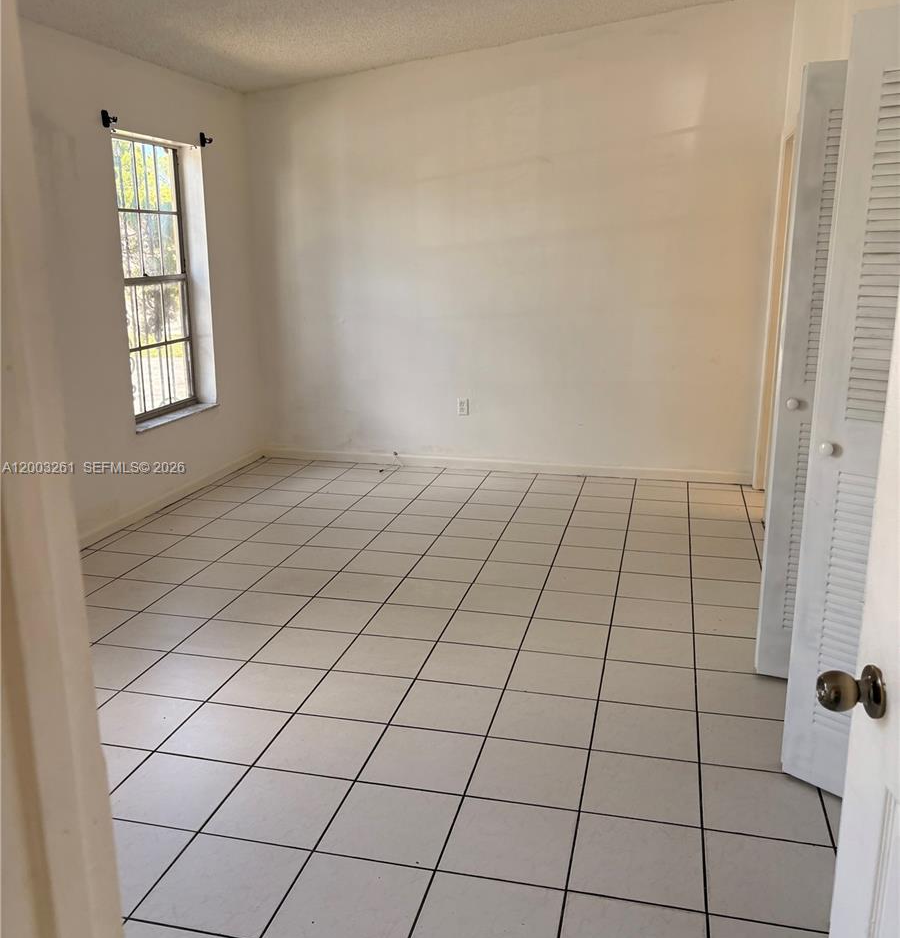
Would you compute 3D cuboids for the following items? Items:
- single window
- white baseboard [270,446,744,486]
[{"bbox_3d":[-1.783,-1.113,5.364,0.100,1.580,0.910,3,14,13],"label":"single window"},{"bbox_3d":[0.302,-0.029,6.297,3.470,0.083,0.017,3,14,13],"label":"white baseboard"}]

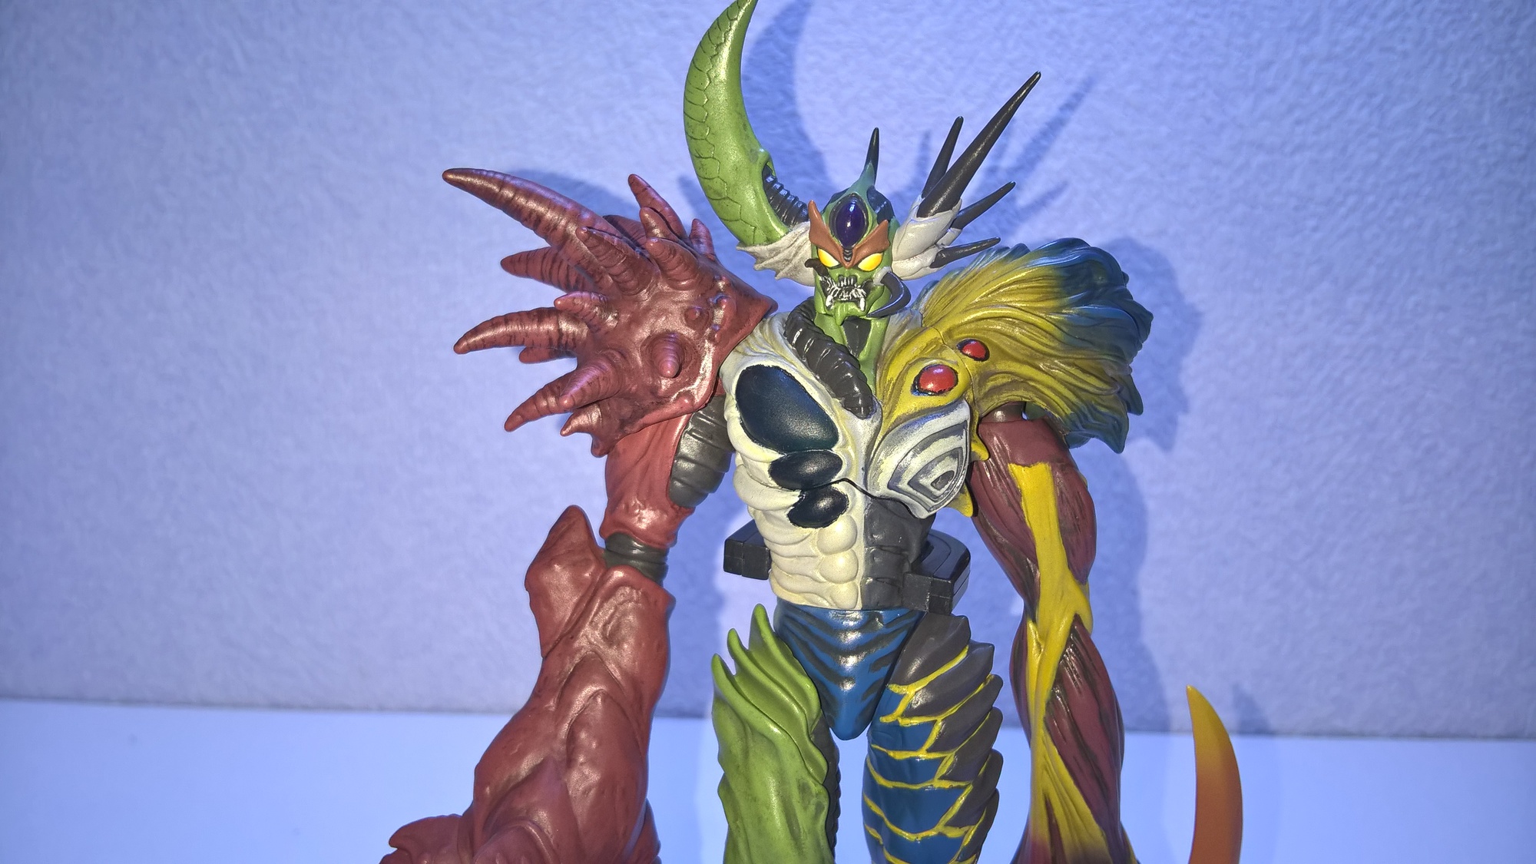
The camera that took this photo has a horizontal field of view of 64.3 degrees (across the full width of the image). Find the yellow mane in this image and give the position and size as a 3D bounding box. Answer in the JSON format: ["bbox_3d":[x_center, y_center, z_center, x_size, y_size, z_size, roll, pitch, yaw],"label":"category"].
[{"bbox_3d":[0.065,-0.023,0.325,0.071,0.053,0.050,1,12,0],"label":"yellow mane"}]

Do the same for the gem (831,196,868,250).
[{"bbox_3d":[0.021,-0.053,0.311,0.009,0.014,0.005,1,0,0],"label":"gem"}]

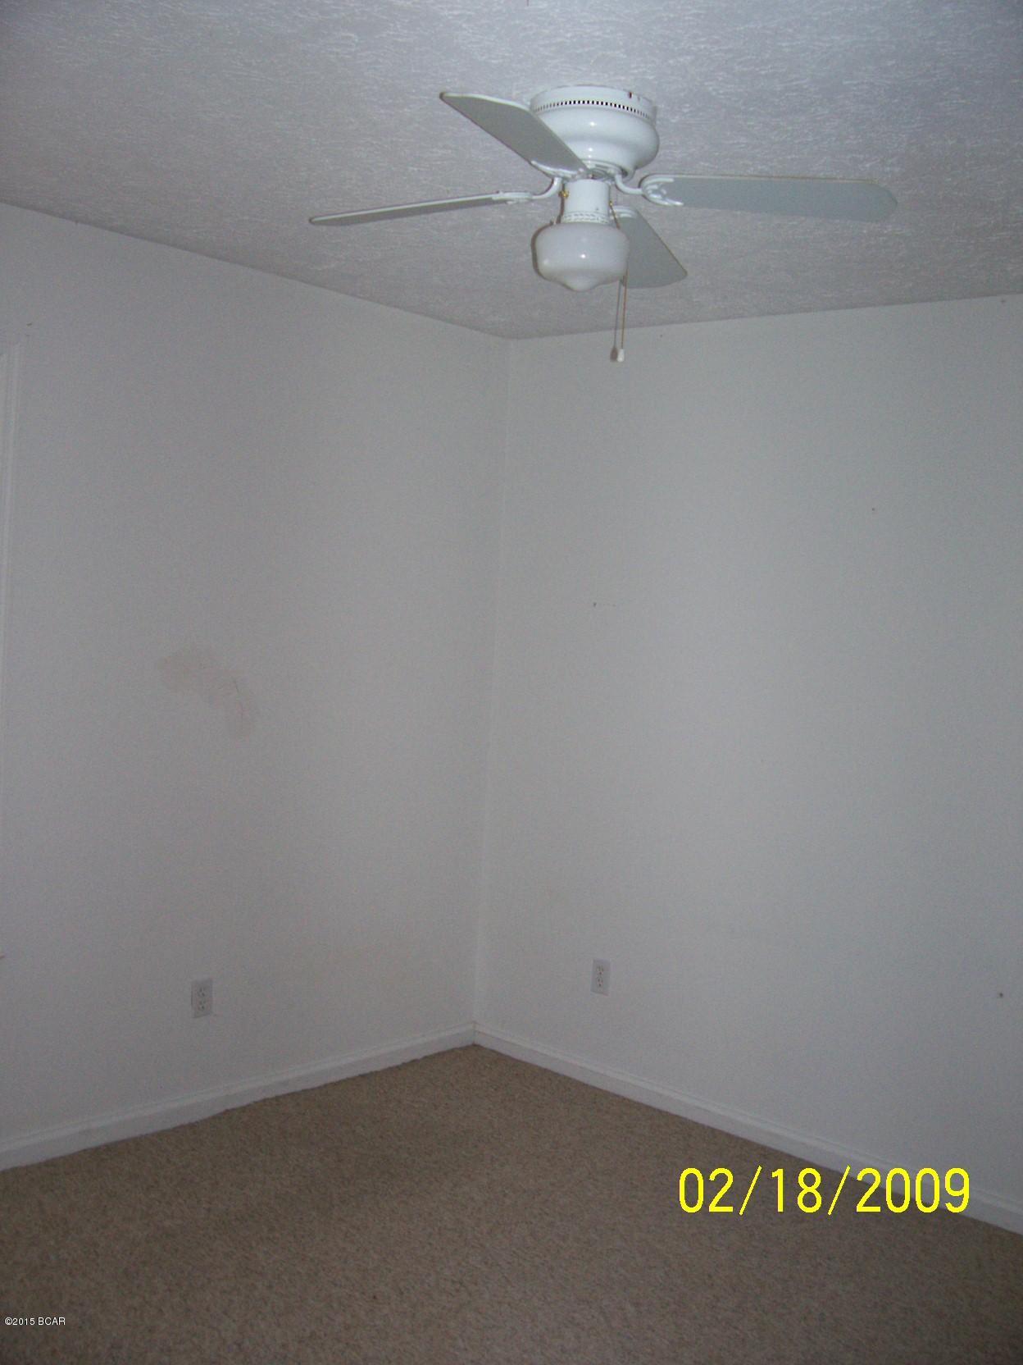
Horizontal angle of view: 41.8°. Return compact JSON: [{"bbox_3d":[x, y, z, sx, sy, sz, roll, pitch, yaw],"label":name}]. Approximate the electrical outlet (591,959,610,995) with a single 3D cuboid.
[{"bbox_3d":[0.292,0.968,4.393,0.071,0.114,0.010,6,5,39],"label":"electrical outlet"}]

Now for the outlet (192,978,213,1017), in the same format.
[{"bbox_3d":[-0.901,0.923,3.914,0.010,0.114,0.071,7,5,43],"label":"outlet"}]

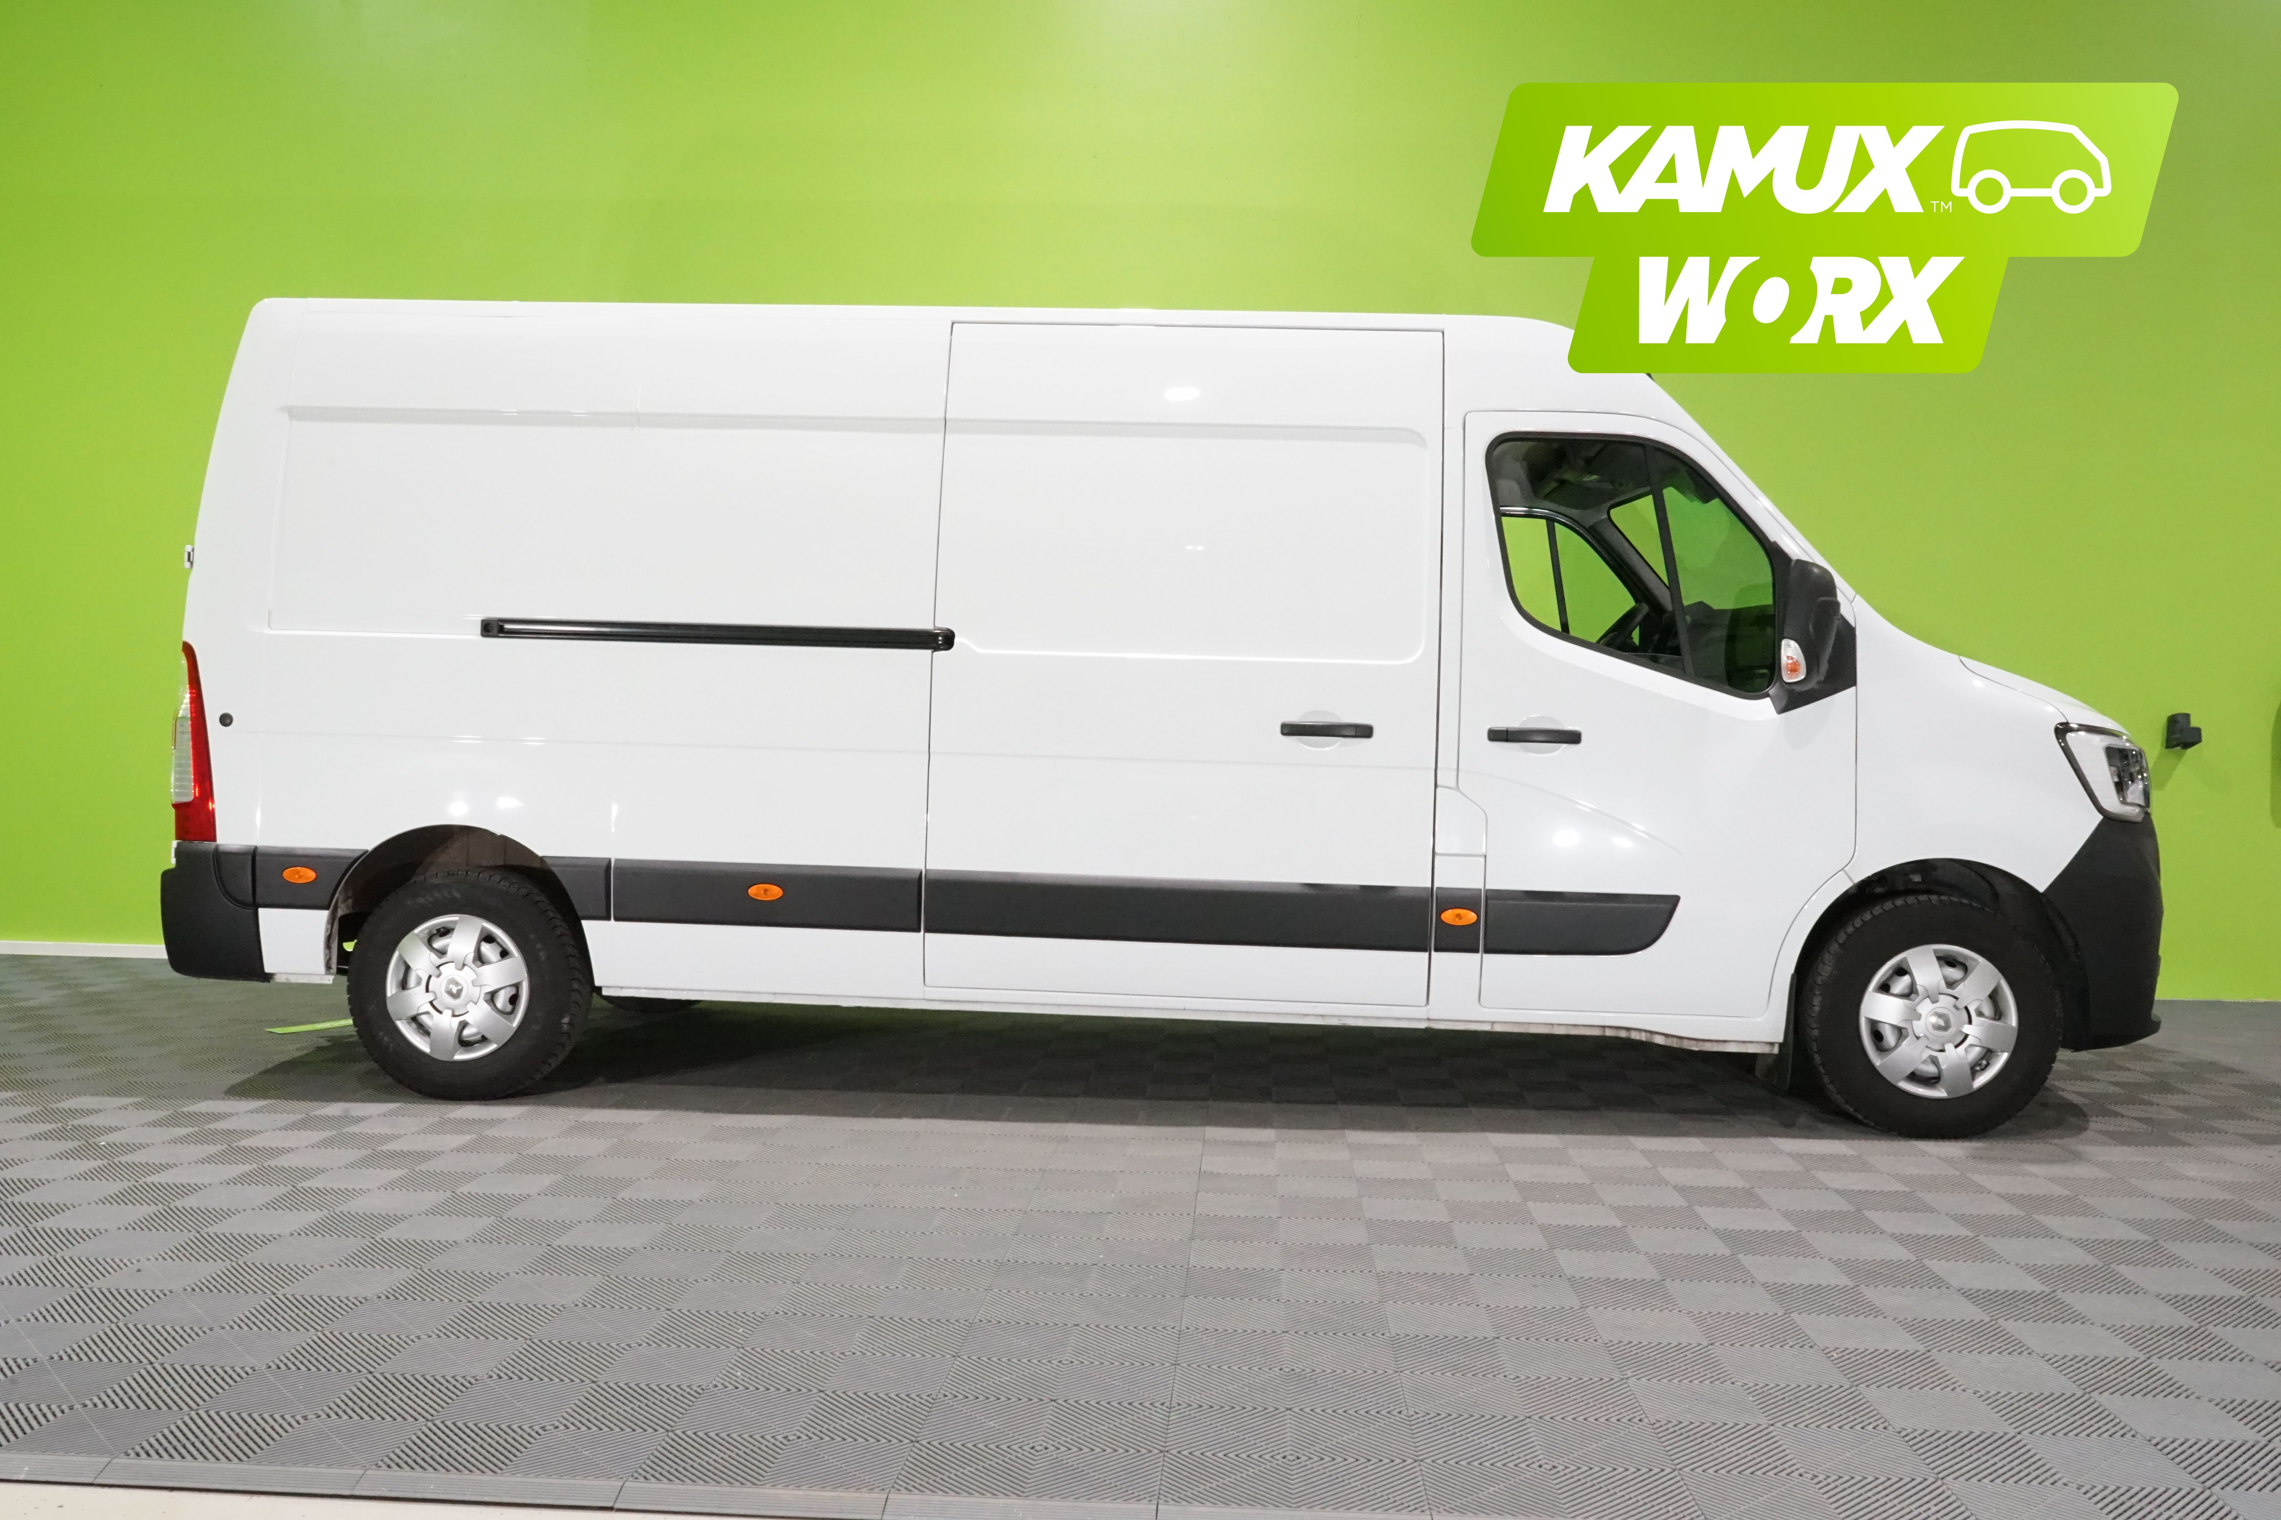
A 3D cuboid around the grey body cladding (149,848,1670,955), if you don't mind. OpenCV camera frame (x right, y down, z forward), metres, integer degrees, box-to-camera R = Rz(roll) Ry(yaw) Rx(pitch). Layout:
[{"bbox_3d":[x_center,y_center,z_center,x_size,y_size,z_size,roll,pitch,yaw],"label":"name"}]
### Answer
[{"bbox_3d":[-0.676,0.415,5.183,4.420,0.196,0.070,2,1,4],"label":"grey body cladding"}]

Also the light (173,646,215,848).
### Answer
[{"bbox_3d":[-2.892,-0.052,5.444,0.190,0.610,0.150,1,1,4],"label":"light"}]

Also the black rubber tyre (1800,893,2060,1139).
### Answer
[{"bbox_3d":[2.277,0.732,5.141,0.690,0.690,0.230,1,1,4],"label":"black rubber tyre"}]

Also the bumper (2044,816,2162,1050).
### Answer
[{"bbox_3d":[2.909,0.487,5.967,0.600,0.670,1.990,1,1,4],"label":"bumper"}]

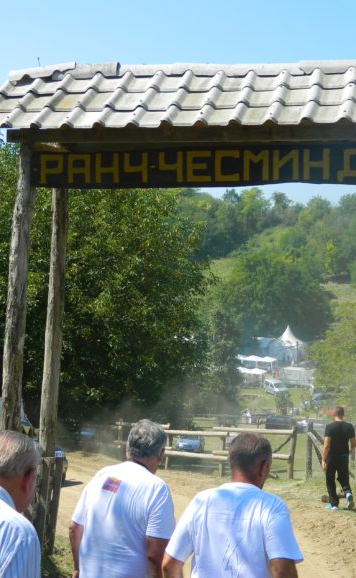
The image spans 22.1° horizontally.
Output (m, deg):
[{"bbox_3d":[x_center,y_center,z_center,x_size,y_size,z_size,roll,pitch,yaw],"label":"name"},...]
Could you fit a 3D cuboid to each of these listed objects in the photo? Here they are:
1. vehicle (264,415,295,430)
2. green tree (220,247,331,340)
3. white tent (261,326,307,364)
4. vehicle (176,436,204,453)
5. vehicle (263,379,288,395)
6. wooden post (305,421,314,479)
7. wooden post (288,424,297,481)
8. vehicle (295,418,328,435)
[{"bbox_3d":[9.752,12.179,82.000,4.200,1.550,1.750,2,-5,-17],"label":"vehicle"},{"bbox_3d":[16.031,1.398,150.000,18.000,15.500,16.500,0,-6,0],"label":"green tree"},{"bbox_3d":[14.661,7.604,125.000,5.000,5.200,5.000,-3,-7,27],"label":"white tent"},{"bbox_3d":[0.918,11.236,67.000,1.720,1.480,4.100,-1,-6,8],"label":"vehicle"},{"bbox_3d":[11.877,11.913,110.000,1.800,1.850,4.400,3,-1,-19],"label":"vehicle"},{"bbox_3d":[3.243,3.958,22.500,0.130,1.430,0.130,1,-5,0],"label":"wooden post"},{"bbox_3d":[2.824,4.032,22.500,0.130,1.400,0.130,1,-5,0],"label":"wooden post"},{"bbox_3d":[12.449,12.359,82.000,4.200,1.500,1.750,5,-8,-38],"label":"vehicle"}]

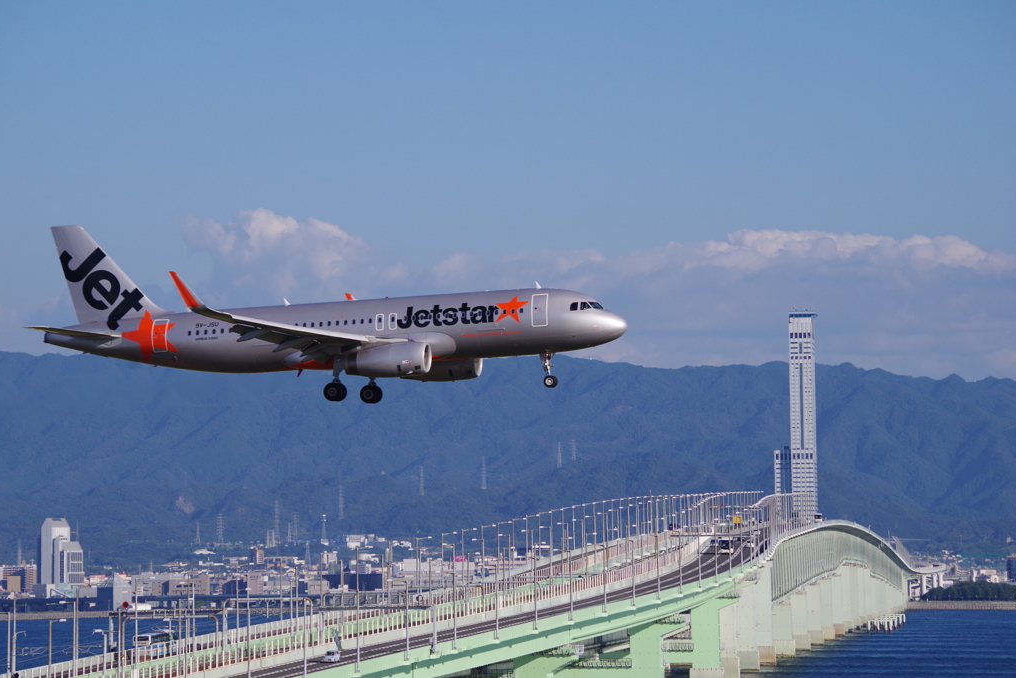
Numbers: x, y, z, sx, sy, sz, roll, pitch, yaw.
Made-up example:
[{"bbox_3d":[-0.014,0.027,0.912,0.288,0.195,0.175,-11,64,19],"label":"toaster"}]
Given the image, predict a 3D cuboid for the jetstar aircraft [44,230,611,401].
[{"bbox_3d":[-10.940,-2.090,357.300,37.570,12.100,35.800,-4,-2,15],"label":"jetstar aircraft"}]

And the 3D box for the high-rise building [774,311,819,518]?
[{"bbox_3d":[255.611,104.214,5085.000,37.000,256.000,45.000,-1,-2,6],"label":"high-rise building"}]

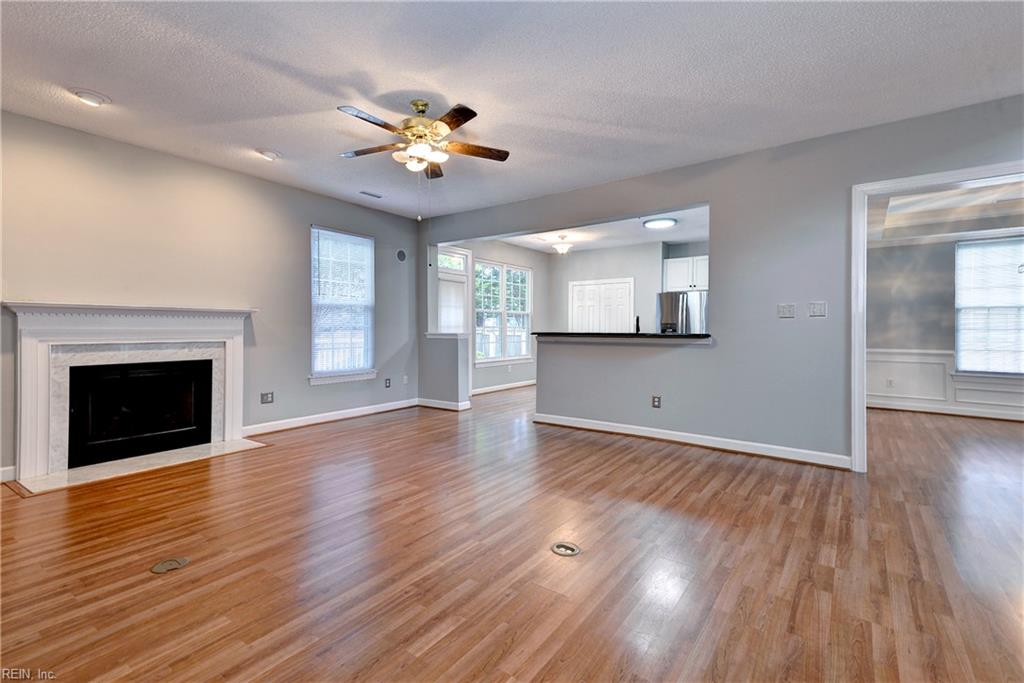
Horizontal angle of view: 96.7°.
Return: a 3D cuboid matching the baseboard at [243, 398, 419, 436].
[{"bbox_3d":[-2.098,0.940,5.754,0.020,0.100,2.420,1,2,37],"label":"baseboard"}]

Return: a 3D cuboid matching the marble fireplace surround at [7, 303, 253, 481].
[{"bbox_3d":[-3.212,0.366,4.063,0.190,1.330,1.760,1,2,37],"label":"marble fireplace surround"}]

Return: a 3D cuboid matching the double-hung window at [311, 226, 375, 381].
[{"bbox_3d":[-2.119,-0.443,5.744,0.100,1.845,0.885,1,2,37],"label":"double-hung window"}]

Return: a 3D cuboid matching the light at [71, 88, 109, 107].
[{"bbox_3d":[-2.885,-1.672,3.122,0.220,0.030,0.220,1,2,37],"label":"light"}]

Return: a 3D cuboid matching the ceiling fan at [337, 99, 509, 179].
[{"bbox_3d":[-0.649,-1.460,3.211,1.300,0.460,1.300,1,2,37],"label":"ceiling fan"}]

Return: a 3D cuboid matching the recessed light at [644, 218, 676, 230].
[{"bbox_3d":[2.197,-1.756,6.796,0.490,0.045,0.490,1,2,37],"label":"recessed light"}]

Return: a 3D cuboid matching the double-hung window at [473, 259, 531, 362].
[{"bbox_3d":[-0.138,-0.529,8.429,0.100,1.785,1.670,1,2,37],"label":"double-hung window"}]

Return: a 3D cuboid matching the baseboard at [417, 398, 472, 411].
[{"bbox_3d":[-0.995,0.913,6.628,0.770,0.110,0.260,1,2,37],"label":"baseboard"}]

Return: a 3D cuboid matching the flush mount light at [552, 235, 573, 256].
[{"bbox_3d":[0.868,-1.653,7.811,0.350,0.300,0.350,0,1,0],"label":"flush mount light"}]

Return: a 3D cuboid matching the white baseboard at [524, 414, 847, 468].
[{"bbox_3d":[1.508,0.965,4.615,3.070,0.100,0.020,1,2,37],"label":"white baseboard"}]

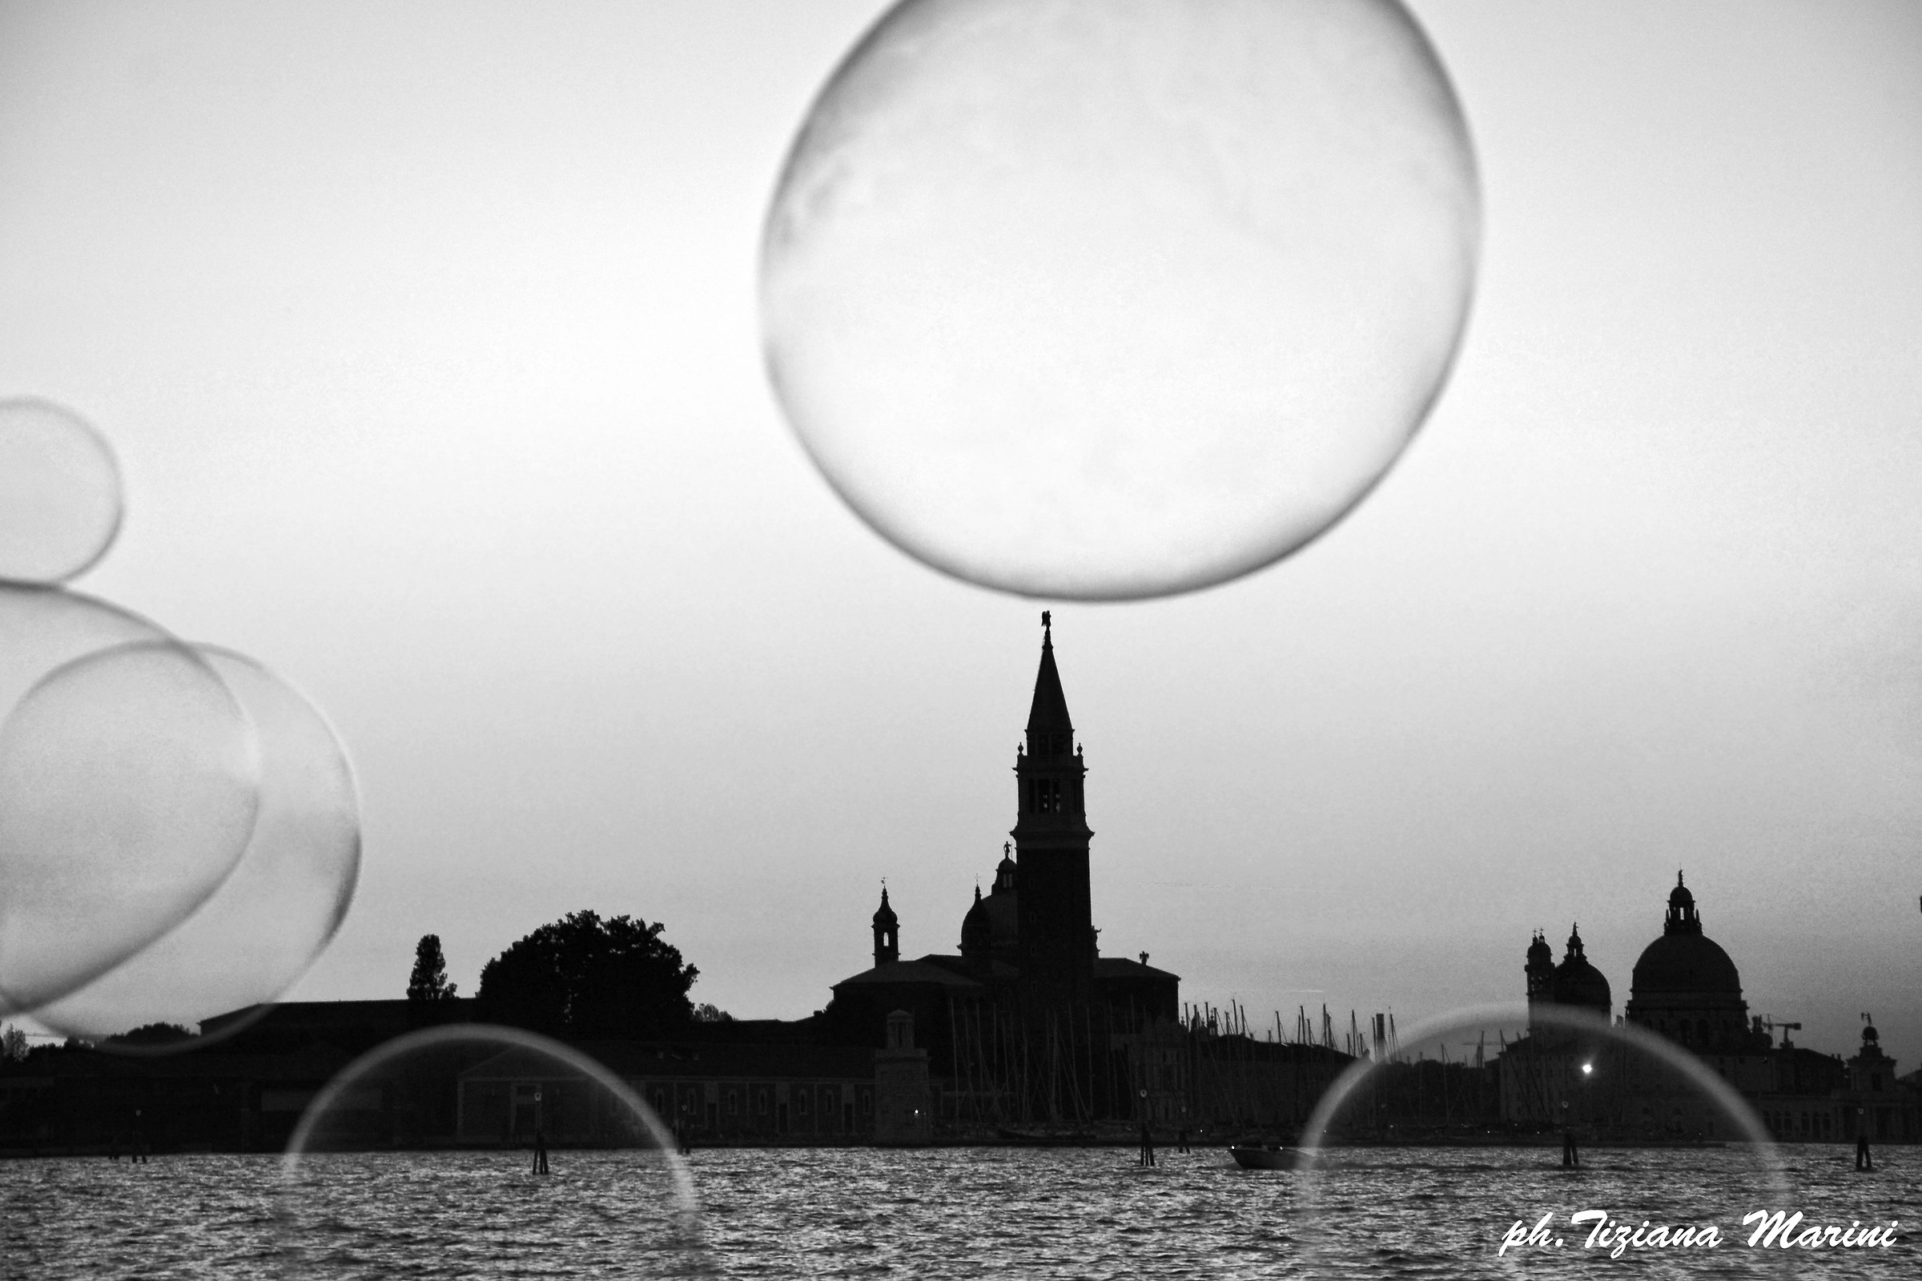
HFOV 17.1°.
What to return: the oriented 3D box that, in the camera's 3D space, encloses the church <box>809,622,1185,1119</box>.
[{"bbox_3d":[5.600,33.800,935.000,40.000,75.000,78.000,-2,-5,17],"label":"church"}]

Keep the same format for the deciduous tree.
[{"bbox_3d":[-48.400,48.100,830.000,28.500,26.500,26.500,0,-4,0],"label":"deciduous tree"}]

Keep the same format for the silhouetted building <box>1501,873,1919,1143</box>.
[{"bbox_3d":[184.600,90.600,1580.000,98.000,67.000,75.000,-2,-5,16],"label":"silhouetted building"}]

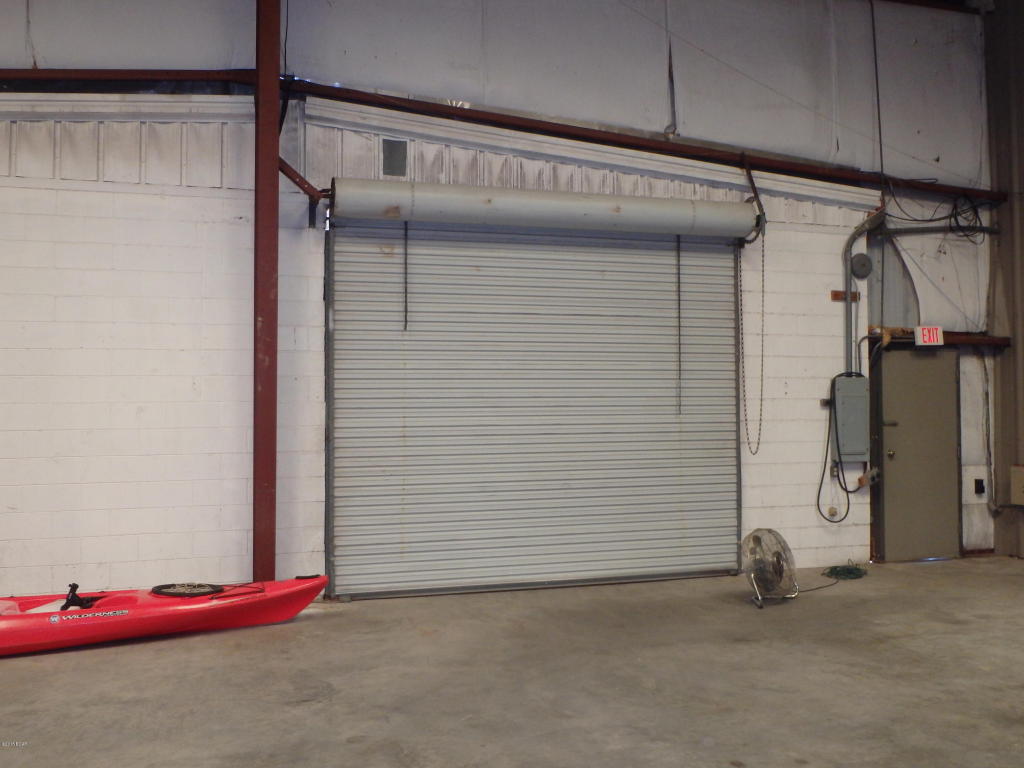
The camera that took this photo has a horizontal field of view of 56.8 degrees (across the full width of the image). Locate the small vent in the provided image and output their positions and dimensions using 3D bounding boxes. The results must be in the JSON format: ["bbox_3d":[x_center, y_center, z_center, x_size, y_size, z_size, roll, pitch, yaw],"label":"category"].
[{"bbox_3d":[-0.987,-1.917,8.024,0.209,0.305,0.040,0,-1,-17],"label":"small vent"}]

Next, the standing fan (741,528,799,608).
[{"bbox_3d":[2.056,1.442,7.473,0.500,0.570,0.300,0,-1,-32],"label":"standing fan"}]

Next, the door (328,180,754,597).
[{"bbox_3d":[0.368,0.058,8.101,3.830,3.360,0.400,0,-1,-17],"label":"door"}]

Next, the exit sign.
[{"bbox_3d":[4.172,-0.477,9.461,0.305,0.190,0.050,0,-1,-17],"label":"exit sign"}]

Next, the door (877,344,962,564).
[{"bbox_3d":[4.125,0.703,9.538,0.950,2.120,0.070,0,-1,-17],"label":"door"}]

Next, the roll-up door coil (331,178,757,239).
[{"bbox_3d":[0.390,-1.473,8.087,3.800,0.340,0.350,0,-1,-17],"label":"roll-up door coil"}]

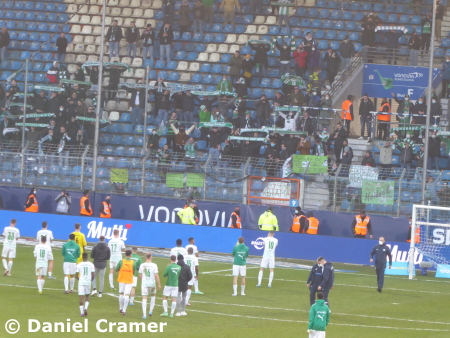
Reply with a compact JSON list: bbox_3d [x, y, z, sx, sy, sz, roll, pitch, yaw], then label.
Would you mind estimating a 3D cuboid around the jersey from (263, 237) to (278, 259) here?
[{"bbox_3d":[1.508,2.581,137.335,0.500,0.680,0.360,3,3,0],"label":"jersey"}]

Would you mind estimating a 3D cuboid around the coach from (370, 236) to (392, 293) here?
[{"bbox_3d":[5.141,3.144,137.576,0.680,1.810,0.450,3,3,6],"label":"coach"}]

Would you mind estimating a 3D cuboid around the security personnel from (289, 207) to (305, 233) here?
[{"bbox_3d":[2.595,2.249,151.418,0.420,1.800,0.580,1,3,-32],"label":"security personnel"}]

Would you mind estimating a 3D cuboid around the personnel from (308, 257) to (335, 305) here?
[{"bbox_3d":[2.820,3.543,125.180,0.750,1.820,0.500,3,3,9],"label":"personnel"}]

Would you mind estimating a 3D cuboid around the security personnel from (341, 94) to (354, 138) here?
[{"bbox_3d":[4.730,-2.083,161.699,0.400,1.700,0.520,0,4,-45],"label":"security personnel"}]

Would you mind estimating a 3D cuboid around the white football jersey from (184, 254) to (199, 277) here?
[{"bbox_3d":[-1.037,2.949,126.937,0.540,0.720,0.320,3,3,8],"label":"white football jersey"}]

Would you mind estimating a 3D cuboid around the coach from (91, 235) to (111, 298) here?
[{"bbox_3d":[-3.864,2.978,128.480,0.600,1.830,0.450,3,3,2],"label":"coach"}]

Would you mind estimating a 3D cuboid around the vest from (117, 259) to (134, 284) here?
[{"bbox_3d":[-2.948,3.031,124.101,0.480,0.740,0.340,3,3,-9],"label":"vest"}]

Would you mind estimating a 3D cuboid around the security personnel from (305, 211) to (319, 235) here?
[{"bbox_3d":[3.088,2.410,152.575,0.550,1.700,0.400,1,3,-30],"label":"security personnel"}]

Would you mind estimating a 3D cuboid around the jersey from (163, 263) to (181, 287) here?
[{"bbox_3d":[-1.547,3.126,123.875,0.520,0.700,0.380,2,3,-18],"label":"jersey"}]

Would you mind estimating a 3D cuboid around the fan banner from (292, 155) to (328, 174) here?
[{"bbox_3d":[3.200,-0.160,156.000,1.330,0.670,0.060,4,3,11],"label":"fan banner"}]

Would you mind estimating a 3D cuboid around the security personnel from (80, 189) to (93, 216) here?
[{"bbox_3d":[-5.162,1.680,154.743,0.380,1.800,0.540,2,3,-22],"label":"security personnel"}]

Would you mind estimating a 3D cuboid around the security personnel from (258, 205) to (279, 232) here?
[{"bbox_3d":[1.559,2.218,151.428,0.700,1.750,0.420,3,3,5],"label":"security personnel"}]

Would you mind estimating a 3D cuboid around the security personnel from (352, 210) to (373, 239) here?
[{"bbox_3d":[4.965,2.386,151.787,0.680,1.800,0.380,3,3,6],"label":"security personnel"}]

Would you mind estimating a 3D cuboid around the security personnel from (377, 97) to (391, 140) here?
[{"bbox_3d":[6.050,-1.939,160.366,0.450,1.720,0.480,2,3,-21],"label":"security personnel"}]

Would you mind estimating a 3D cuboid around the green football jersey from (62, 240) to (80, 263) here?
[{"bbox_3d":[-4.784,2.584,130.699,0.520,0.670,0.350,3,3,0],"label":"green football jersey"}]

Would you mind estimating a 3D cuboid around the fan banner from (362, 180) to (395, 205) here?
[{"bbox_3d":[5.701,0.880,155.538,1.240,0.880,0.050,4,3,19],"label":"fan banner"}]

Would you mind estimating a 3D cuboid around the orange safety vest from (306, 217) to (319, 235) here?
[{"bbox_3d":[3.154,2.052,150.628,0.480,0.700,0.330,2,3,-28],"label":"orange safety vest"}]

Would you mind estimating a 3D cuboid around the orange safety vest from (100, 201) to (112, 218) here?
[{"bbox_3d":[-4.427,1.556,155.866,0.500,0.670,0.340,1,3,-33],"label":"orange safety vest"}]

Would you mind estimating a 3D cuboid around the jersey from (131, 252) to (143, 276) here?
[{"bbox_3d":[-2.725,2.908,127.252,0.480,0.720,0.350,3,3,-3],"label":"jersey"}]

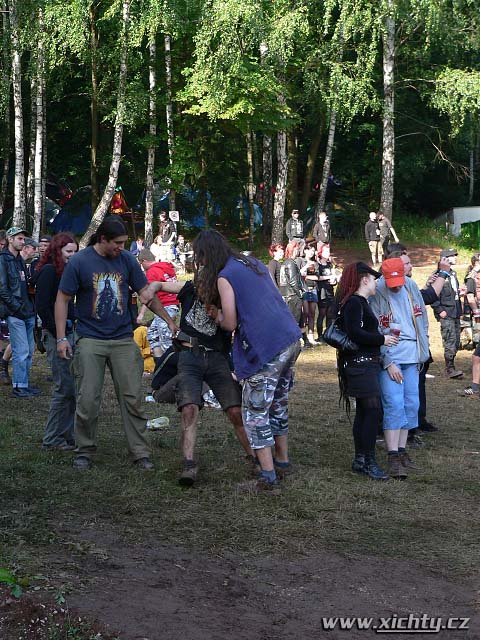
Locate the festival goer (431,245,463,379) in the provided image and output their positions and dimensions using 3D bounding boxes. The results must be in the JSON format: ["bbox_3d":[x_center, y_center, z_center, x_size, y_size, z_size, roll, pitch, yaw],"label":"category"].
[{"bbox_3d":[2.819,-0.083,15.500,0.480,1.770,0.550,2,3,41],"label":"festival goer"}]

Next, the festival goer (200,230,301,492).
[{"bbox_3d":[0.077,0.269,7.700,0.600,1.740,0.520,1,3,25],"label":"festival goer"}]

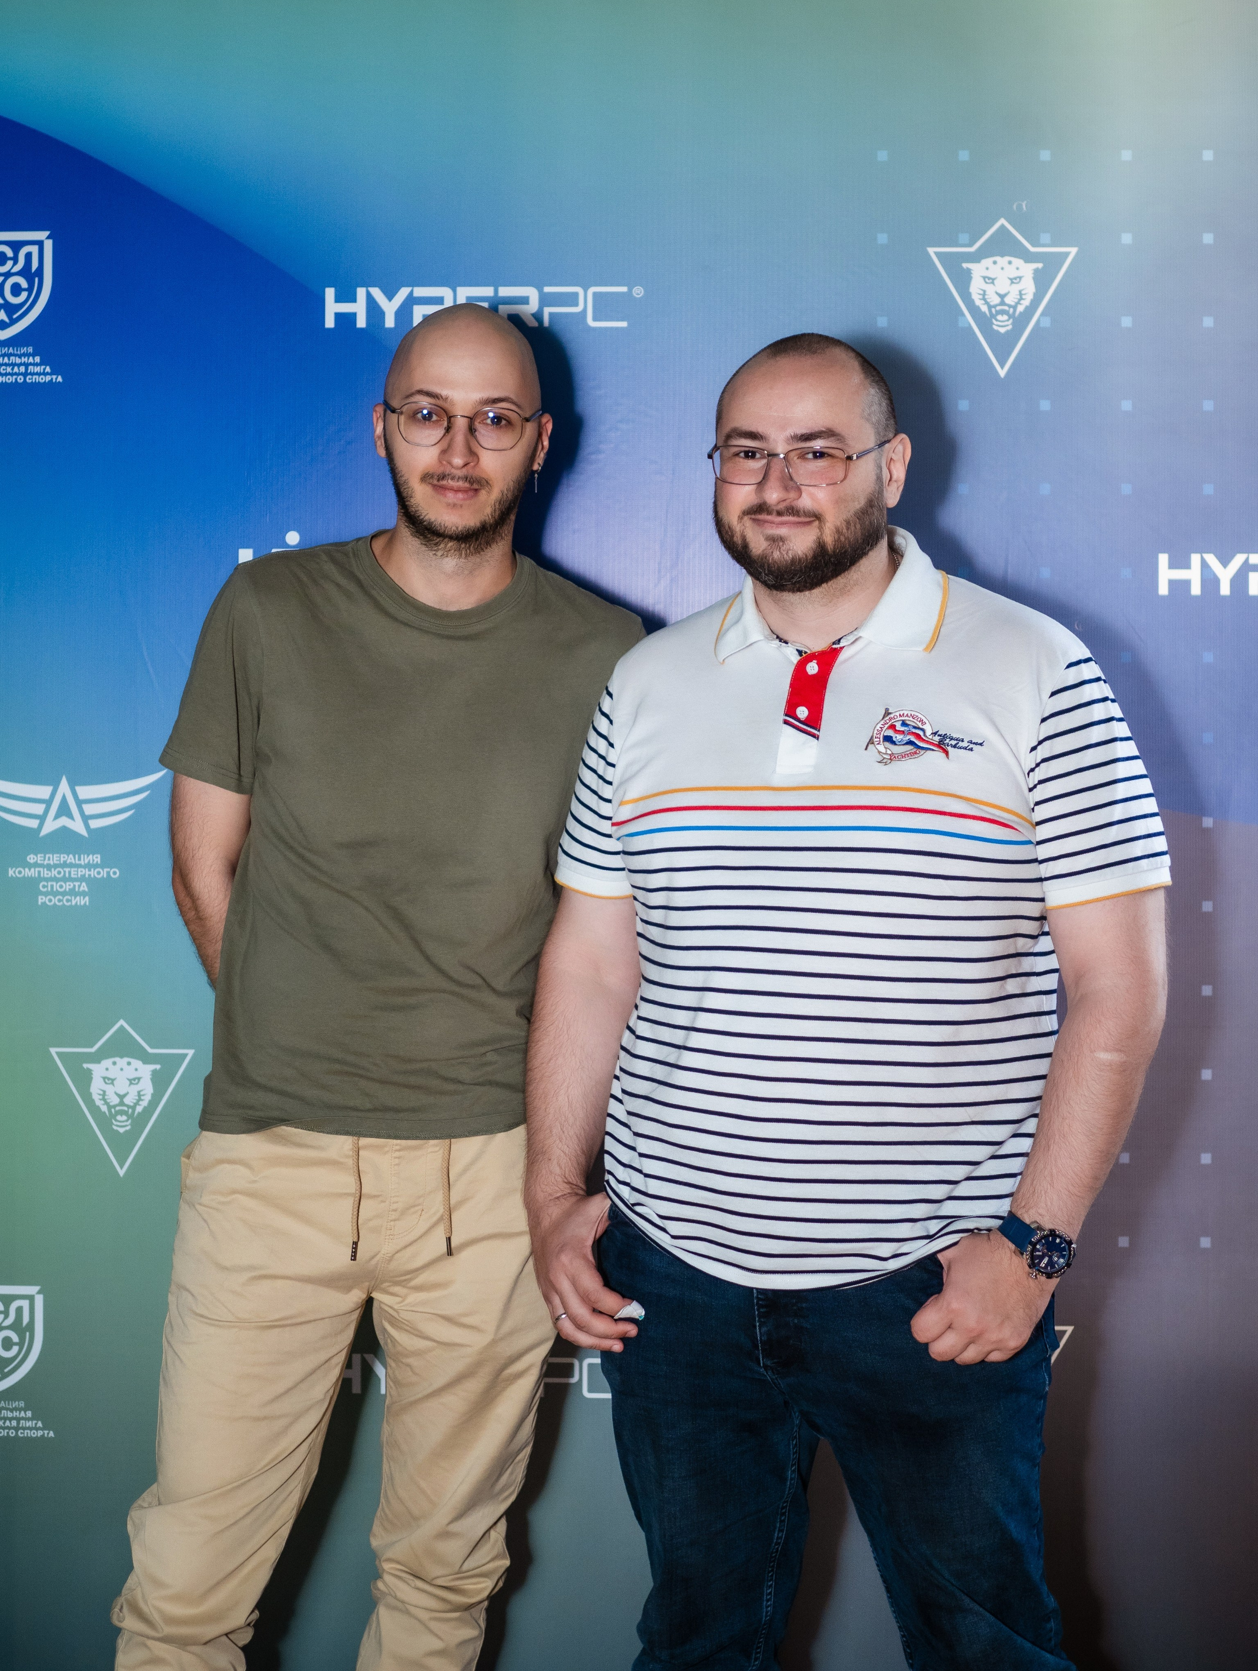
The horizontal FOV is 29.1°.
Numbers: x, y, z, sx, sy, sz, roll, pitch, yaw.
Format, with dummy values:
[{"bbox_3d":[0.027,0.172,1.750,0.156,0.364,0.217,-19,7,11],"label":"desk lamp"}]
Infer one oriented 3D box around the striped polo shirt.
[{"bbox_3d":[0.213,0.052,2.260,0.570,0.690,0.320,0,-1,21],"label":"striped polo shirt"}]

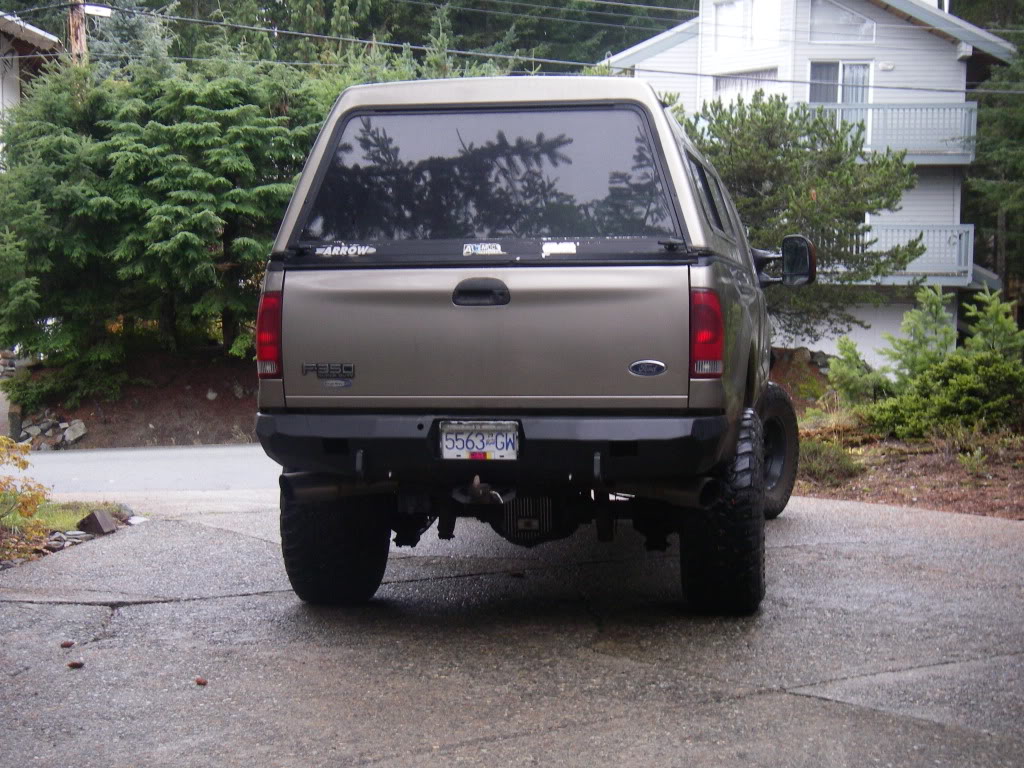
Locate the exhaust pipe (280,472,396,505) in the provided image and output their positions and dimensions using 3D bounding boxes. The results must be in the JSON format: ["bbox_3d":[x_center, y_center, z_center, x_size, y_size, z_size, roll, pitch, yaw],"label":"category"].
[{"bbox_3d":[-0.749,0.442,7.951,0.520,0.130,0.130,-1,2,-28],"label":"exhaust pipe"}]

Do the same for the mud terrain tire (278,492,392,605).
[{"bbox_3d":[-0.818,0.573,8.808,0.335,0.935,0.935,0,2,9],"label":"mud terrain tire"}]

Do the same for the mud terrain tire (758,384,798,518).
[{"bbox_3d":[1.626,0.449,12.655,0.335,0.935,0.935,1,2,31],"label":"mud terrain tire"}]

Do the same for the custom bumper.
[{"bbox_3d":[-0.097,0.272,7.535,1.940,0.280,0.290,0,2,9],"label":"custom bumper"}]

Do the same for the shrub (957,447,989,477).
[{"bbox_3d":[3.632,0.611,14.700,0.250,0.240,0.240,0,4,0],"label":"shrub"}]

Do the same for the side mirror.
[{"bbox_3d":[1.805,-0.775,11.700,0.210,0.330,0.140,0,2,9],"label":"side mirror"}]

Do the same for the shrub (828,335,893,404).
[{"bbox_3d":[3.422,-0.123,18.300,0.620,0.700,0.580,0,4,0],"label":"shrub"}]

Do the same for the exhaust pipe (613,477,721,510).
[{"bbox_3d":[0.657,0.459,7.720,0.130,0.130,0.520,-2,2,-44],"label":"exhaust pipe"}]

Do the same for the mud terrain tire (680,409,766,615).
[{"bbox_3d":[0.973,0.576,8.514,0.335,0.935,0.935,0,2,9],"label":"mud terrain tire"}]

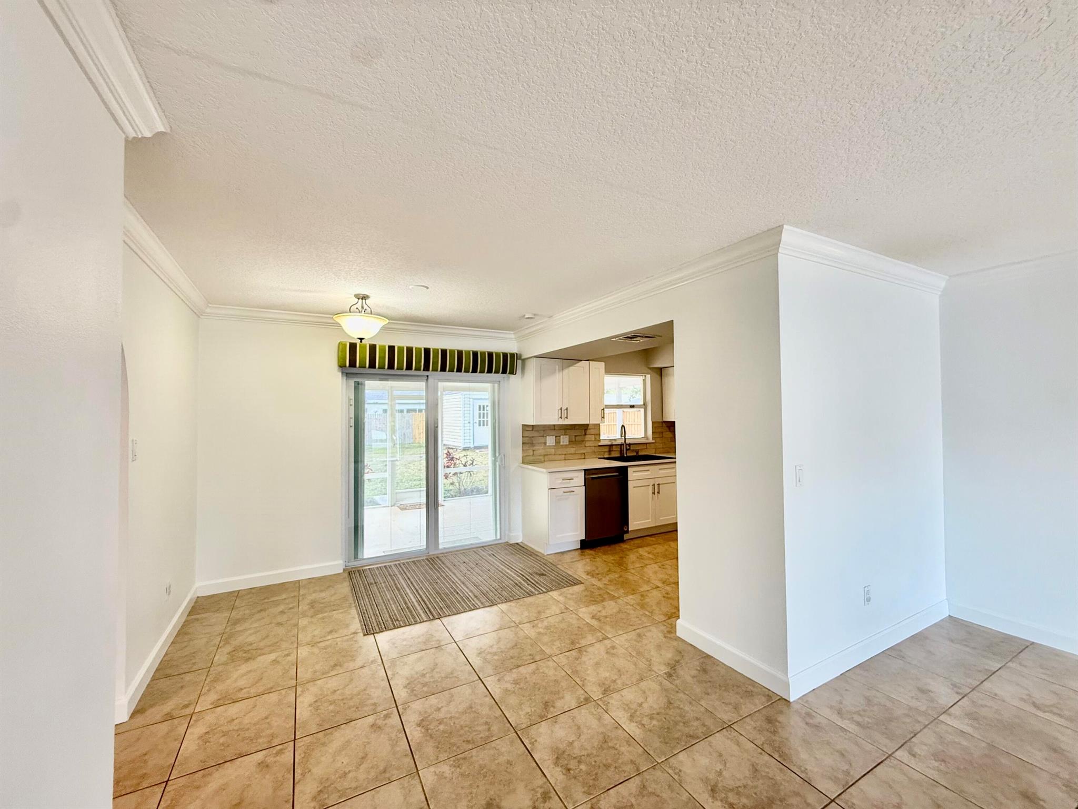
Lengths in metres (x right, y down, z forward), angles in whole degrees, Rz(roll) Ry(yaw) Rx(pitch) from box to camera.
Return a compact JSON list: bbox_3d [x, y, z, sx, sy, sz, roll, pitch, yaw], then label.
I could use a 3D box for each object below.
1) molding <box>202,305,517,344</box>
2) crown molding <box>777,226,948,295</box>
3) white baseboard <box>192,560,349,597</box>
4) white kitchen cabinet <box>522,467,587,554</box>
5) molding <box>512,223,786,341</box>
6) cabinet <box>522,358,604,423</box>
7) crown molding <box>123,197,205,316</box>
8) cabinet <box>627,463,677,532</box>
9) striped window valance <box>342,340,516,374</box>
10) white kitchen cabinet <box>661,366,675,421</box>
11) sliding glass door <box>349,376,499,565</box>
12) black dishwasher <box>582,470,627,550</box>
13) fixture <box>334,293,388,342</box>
[{"bbox_3d":[-1.547,-0.785,4.383,2.987,0.095,0.084,0,-1,-29],"label":"molding"},{"bbox_3d":[2.121,-0.853,2.728,2.027,0.095,0.086,0,-1,-29],"label":"crown molding"},{"bbox_3d":[-2.358,1.550,3.907,1.120,0.104,0.017,0,-1,-29],"label":"white baseboard"},{"bbox_3d":[0.160,1.166,4.962,0.465,0.891,0.614,0,-1,-29],"label":"white kitchen cabinet"},{"bbox_3d":[0.499,-0.827,3.659,0.109,0.089,3.272,0,-1,-29],"label":"molding"},{"bbox_3d":[0.303,-0.145,5.243,0.983,0.759,0.321,0,-1,-29],"label":"cabinet"},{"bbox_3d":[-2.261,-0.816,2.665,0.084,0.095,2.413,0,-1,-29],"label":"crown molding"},{"bbox_3d":[1.274,1.135,5.573,0.838,0.808,0.614,0,-1,-29],"label":"cabinet"},{"bbox_3d":[-1.089,-0.462,4.570,1.853,0.242,0.146,0,-1,-29],"label":"striped window valance"},{"bbox_3d":[2.087,-0.141,6.221,0.572,0.759,0.316,0,-1,-29],"label":"white kitchen cabinet"},{"bbox_3d":[-1.164,0.612,4.731,1.742,1.993,0.106,0,-1,-29],"label":"sliding glass door"},{"bbox_3d":[0.644,1.167,5.189,0.618,0.876,0.596,0,-1,-29],"label":"black dishwasher"},{"bbox_3d":[-1.385,-0.674,3.413,0.420,0.374,0.420,0,-1,-29],"label":"fixture"}]

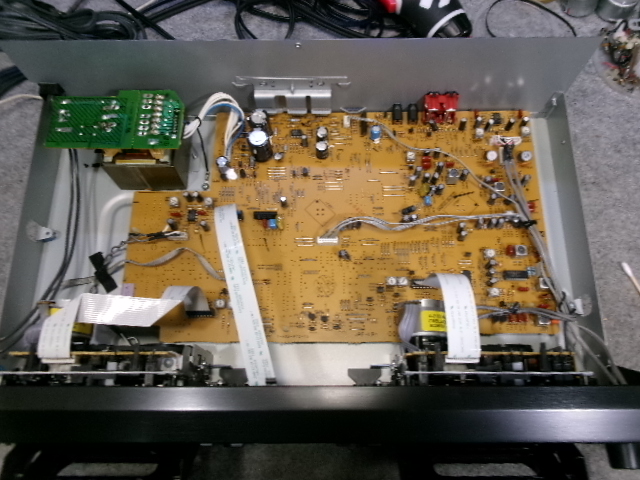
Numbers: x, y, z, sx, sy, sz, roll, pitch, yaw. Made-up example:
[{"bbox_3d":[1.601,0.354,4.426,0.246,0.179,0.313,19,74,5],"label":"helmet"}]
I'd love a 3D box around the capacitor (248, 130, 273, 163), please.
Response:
[{"bbox_3d":[-0.050,-0.078,0.431,0.015,0.027,0.015,0,72,1],"label":"capacitor"}]

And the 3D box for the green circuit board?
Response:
[{"bbox_3d":[-0.157,-0.094,0.403,0.103,0.004,0.051,0,72,1],"label":"green circuit board"}]

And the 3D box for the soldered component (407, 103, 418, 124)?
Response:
[{"bbox_3d":[0.081,-0.108,0.447,0.009,0.012,0.013,0,72,1],"label":"soldered component"}]

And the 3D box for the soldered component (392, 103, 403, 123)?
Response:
[{"bbox_3d":[0.066,-0.106,0.439,0.007,0.010,0.013,0,72,0],"label":"soldered component"}]

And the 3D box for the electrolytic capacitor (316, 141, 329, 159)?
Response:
[{"bbox_3d":[0.002,-0.075,0.437,0.010,0.013,0.010,0,72,1],"label":"electrolytic capacitor"}]

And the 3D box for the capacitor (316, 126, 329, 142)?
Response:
[{"bbox_3d":[0.002,-0.088,0.441,0.010,0.013,0.010,0,72,1],"label":"capacitor"}]

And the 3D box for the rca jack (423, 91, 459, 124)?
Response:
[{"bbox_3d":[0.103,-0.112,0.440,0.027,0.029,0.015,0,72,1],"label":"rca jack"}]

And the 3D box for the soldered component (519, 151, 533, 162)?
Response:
[{"bbox_3d":[0.173,-0.069,0.436,0.009,0.007,0.009,0,72,1],"label":"soldered component"}]

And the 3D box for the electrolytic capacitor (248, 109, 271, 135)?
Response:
[{"bbox_3d":[-0.050,-0.098,0.438,0.014,0.025,0.014,0,72,1],"label":"electrolytic capacitor"}]

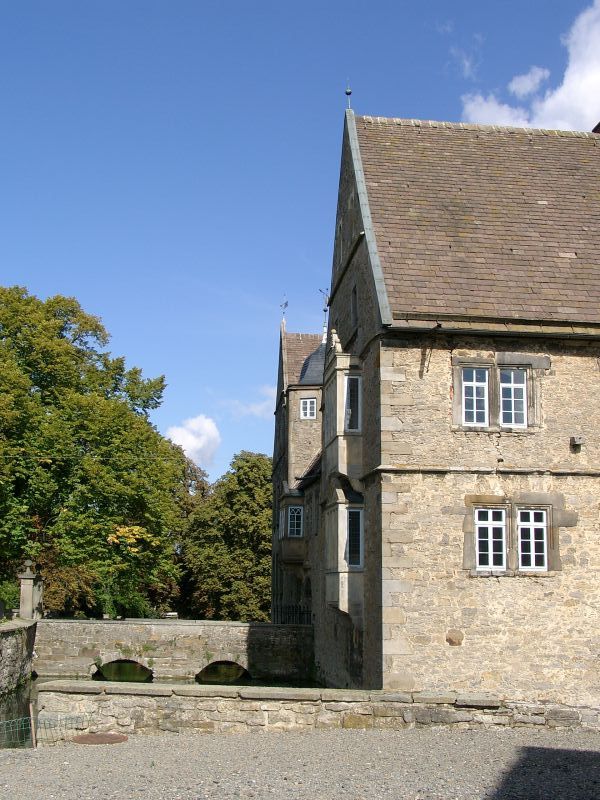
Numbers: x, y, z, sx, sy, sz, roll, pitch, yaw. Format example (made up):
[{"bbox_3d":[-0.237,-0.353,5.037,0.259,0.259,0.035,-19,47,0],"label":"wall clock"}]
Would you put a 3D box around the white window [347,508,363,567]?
[{"bbox_3d":[1.447,3.634,25.418,0.438,1.517,0.150,1,-9,-7],"label":"white window"}]

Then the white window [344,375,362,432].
[{"bbox_3d":[1.426,0.114,25.942,0.480,1.526,0.150,1,-9,-7],"label":"white window"}]

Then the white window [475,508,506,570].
[{"bbox_3d":[4.587,3.375,23.371,0.770,1.485,0.150,1,-9,-7],"label":"white window"}]

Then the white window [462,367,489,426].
[{"bbox_3d":[4.307,-0.070,23.851,0.671,1.475,0.150,1,-9,-7],"label":"white window"}]

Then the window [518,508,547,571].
[{"bbox_3d":[5.628,3.407,23.496,0.728,1.473,0.150,1,-9,-7],"label":"window"}]

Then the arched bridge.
[{"bbox_3d":[-4.737,9.746,38.280,10.800,2.400,3.200,0,-9,3],"label":"arched bridge"}]

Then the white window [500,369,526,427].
[{"bbox_3d":[5.275,-0.027,23.965,0.673,1.469,0.150,1,-9,-7],"label":"white window"}]

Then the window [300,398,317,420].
[{"bbox_3d":[0.415,0.458,46.088,0.742,0.973,0.150,1,-9,-7],"label":"window"}]

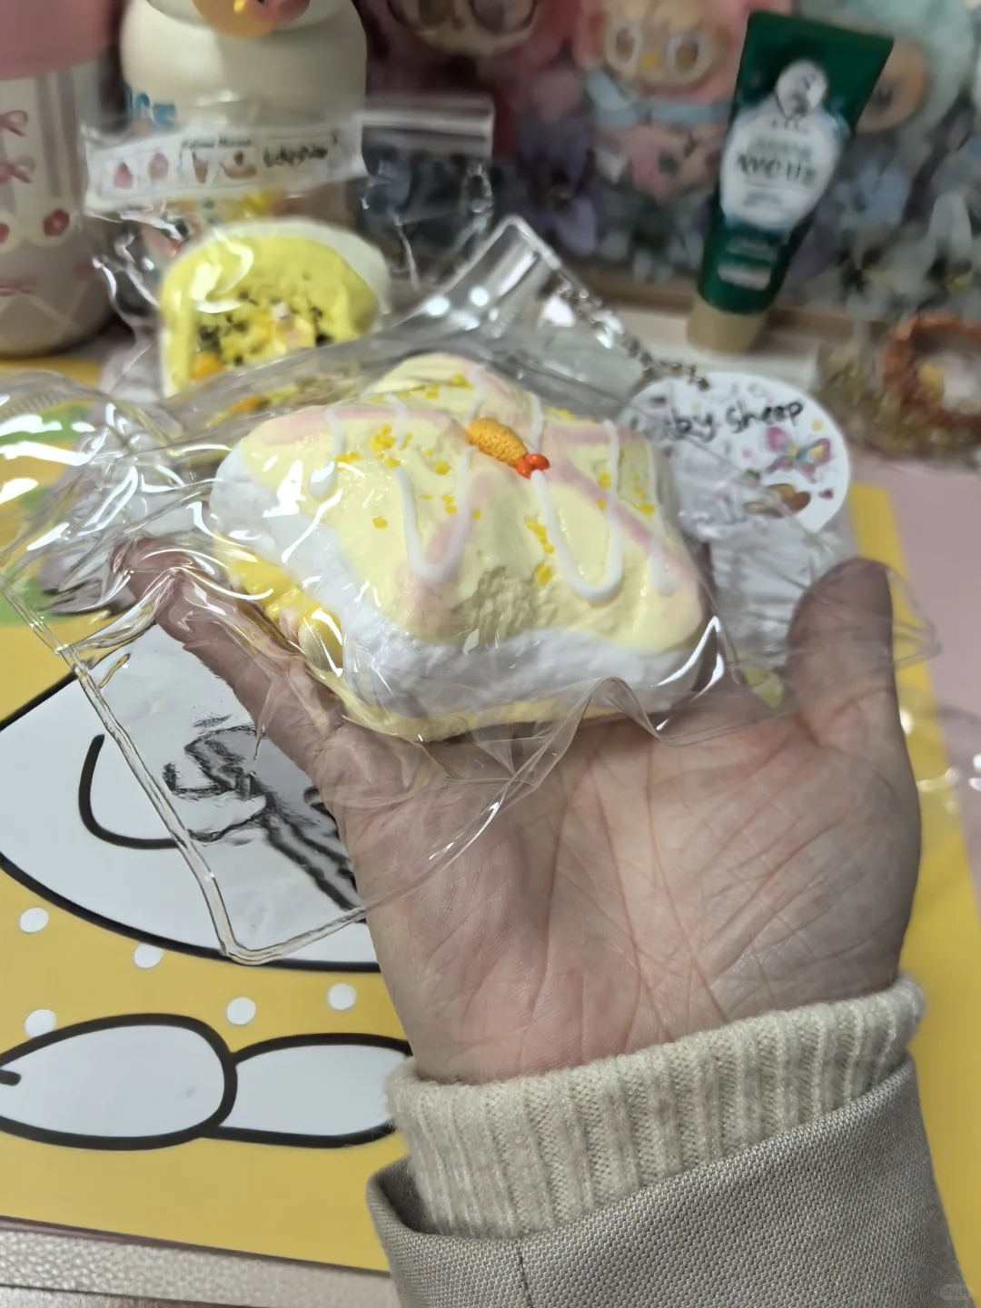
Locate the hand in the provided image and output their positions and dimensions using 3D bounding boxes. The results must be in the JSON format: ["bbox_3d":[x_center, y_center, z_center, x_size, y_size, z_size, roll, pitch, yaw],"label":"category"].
[{"bbox_3d":[0.000,0.010,0.182,0.137,0.058,0.127,-1,49,3],"label":"hand"}]

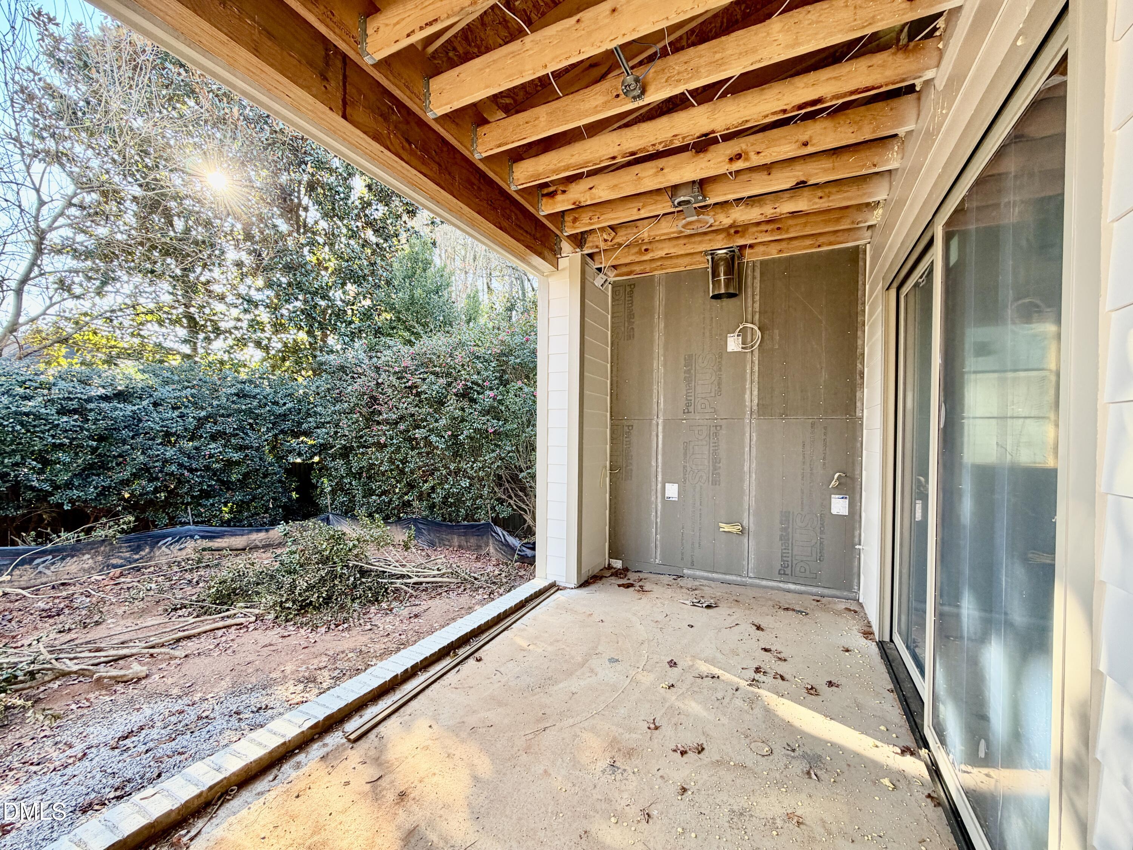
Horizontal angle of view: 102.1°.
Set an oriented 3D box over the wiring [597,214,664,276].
[{"bbox_3d":[0.576,-1.613,4.160,0.780,0.180,0.750,1,0,27],"label":"wiring"}]

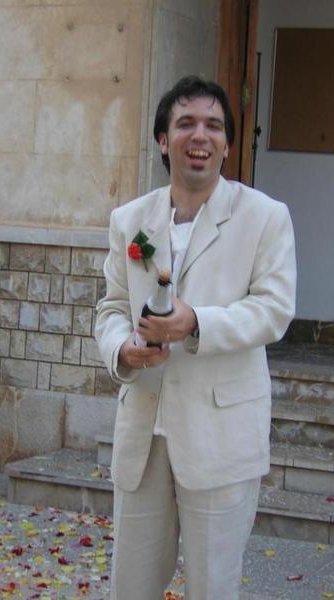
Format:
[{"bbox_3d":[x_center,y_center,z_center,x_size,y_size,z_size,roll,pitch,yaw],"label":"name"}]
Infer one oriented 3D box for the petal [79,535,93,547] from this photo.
[{"bbox_3d":[-0.335,0.991,5.787,0.052,0.030,0.050,2,5,0],"label":"petal"}]

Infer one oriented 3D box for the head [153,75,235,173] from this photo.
[{"bbox_3d":[0.067,-0.440,3.530,0.200,0.245,0.235,2,-3,-10],"label":"head"}]

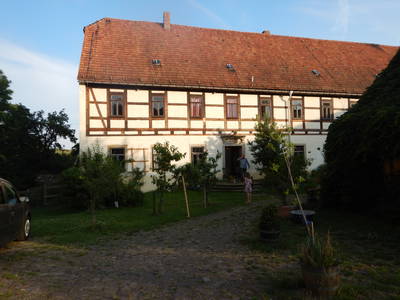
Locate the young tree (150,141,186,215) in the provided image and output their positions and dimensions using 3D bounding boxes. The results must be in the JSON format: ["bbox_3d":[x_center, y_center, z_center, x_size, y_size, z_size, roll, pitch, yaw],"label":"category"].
[{"bbox_3d":[-1.149,1.007,9.800,1.150,2.550,1.150,-1,-2,-15],"label":"young tree"}]

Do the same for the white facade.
[{"bbox_3d":[2.594,-0.673,17.458,18.729,5.986,0.500,-1,-2,-15],"label":"white facade"}]

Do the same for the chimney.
[{"bbox_3d":[-2.474,-9.598,20.600,0.460,1.380,0.480,-1,-2,-15],"label":"chimney"}]

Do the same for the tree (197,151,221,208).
[{"bbox_3d":[0.334,1.160,10.900,0.900,2.250,0.900,-1,-2,0],"label":"tree"}]

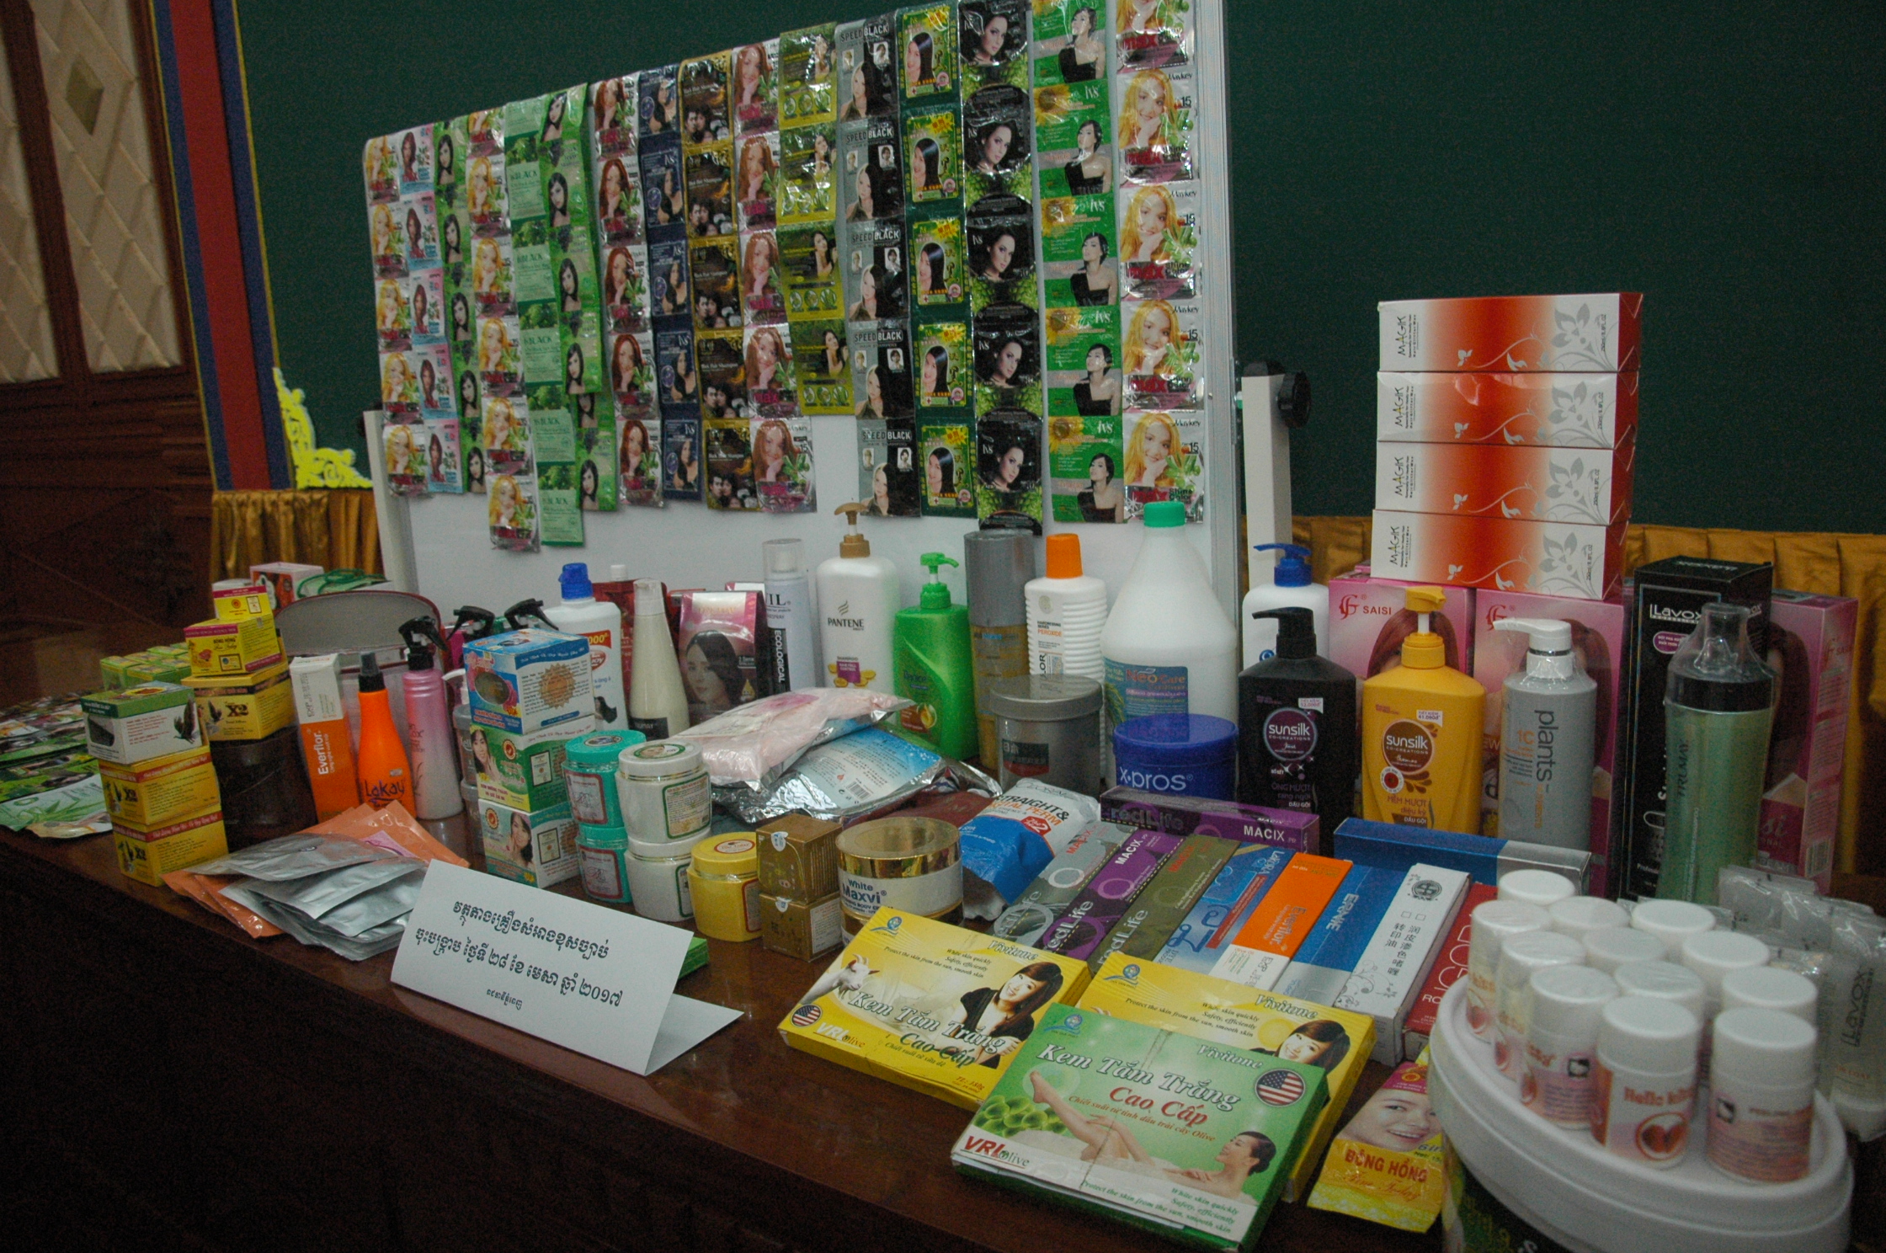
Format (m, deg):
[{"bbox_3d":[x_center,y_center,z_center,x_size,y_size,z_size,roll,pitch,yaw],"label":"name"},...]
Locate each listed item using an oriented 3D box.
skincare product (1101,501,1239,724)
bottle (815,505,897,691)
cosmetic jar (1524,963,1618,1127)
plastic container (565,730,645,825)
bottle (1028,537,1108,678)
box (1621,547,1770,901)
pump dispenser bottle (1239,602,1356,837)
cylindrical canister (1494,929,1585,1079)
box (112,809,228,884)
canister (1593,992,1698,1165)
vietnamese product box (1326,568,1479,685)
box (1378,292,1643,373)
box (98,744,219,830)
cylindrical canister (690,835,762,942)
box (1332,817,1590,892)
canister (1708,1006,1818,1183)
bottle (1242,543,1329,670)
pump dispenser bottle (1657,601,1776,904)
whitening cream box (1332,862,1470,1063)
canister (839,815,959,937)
[{"bbox_3d":[0.244,0.017,1.525,0.148,0.304,0.148,-3,12,1],"label":"skincare product"},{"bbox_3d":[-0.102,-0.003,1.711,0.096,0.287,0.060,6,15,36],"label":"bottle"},{"bbox_3d":[0.298,0.200,0.671,0.039,0.065,0.039,-3,12,1],"label":"cosmetic jar"},{"bbox_3d":[-0.312,0.142,1.322,0.079,0.073,0.079,-5,12,-14],"label":"plastic container"},{"bbox_3d":[0.132,0.035,1.554,0.086,0.271,0.086,1,13,19],"label":"bottle"},{"bbox_3d":[0.616,0.091,1.158,0.085,0.282,0.070,-14,16,-39],"label":"box"},{"bbox_3d":[0.317,0.102,1.270,0.106,0.242,0.060,2,14,21],"label":"pump dispenser bottle"},{"bbox_3d":[0.301,0.192,0.710,0.043,0.065,0.043,-6,13,-16],"label":"cylindrical canister"},{"bbox_3d":[-0.793,0.219,1.442,0.070,0.056,0.076,5,14,32],"label":"box"},{"bbox_3d":[0.318,0.206,0.640,0.043,0.065,0.043,-2,12,6],"label":"canister"},{"bbox_3d":[0.426,0.084,1.288,0.123,0.256,0.065,7,16,39],"label":"vietnamese product box"},{"bbox_3d":[0.480,-0.249,1.208,0.043,0.061,0.209,-14,17,-41],"label":"box"},{"bbox_3d":[-0.787,0.157,1.421,0.067,0.059,0.075,5,14,32],"label":"box"},{"bbox_3d":[-0.182,0.225,1.227,0.083,0.070,0.083,-3,12,1],"label":"cylindrical canister"},{"bbox_3d":[0.399,0.188,1.095,0.181,0.042,0.039,5,15,32],"label":"box"},{"bbox_3d":[0.349,0.200,0.604,0.038,0.061,0.038,5,13,31],"label":"canister"},{"bbox_3d":[0.354,0.048,1.442,0.093,0.267,0.061,9,17,44],"label":"bottle"},{"bbox_3d":[0.597,0.125,1.091,0.074,0.285,0.074,-10,14,-35],"label":"pump dispenser bottle"},{"bbox_3d":[0.347,0.247,1.057,0.042,0.039,0.206,6,24,33],"label":"whitening cream box"},{"bbox_3d":[-0.035,0.197,1.137,0.100,0.056,0.100,-2,11,-2],"label":"canister"}]

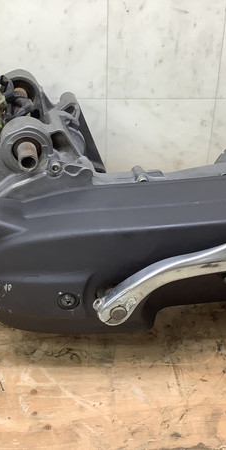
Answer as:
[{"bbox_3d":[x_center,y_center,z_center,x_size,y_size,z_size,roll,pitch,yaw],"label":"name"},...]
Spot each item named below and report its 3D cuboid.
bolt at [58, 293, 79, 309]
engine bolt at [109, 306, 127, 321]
[{"bbox_3d":[-0.040,0.066,0.480,0.019,0.019,0.006,-3,31,-7],"label":"bolt"},{"bbox_3d":[0.004,0.074,0.463,0.015,0.015,0.008,-3,31,-7],"label":"engine bolt"}]

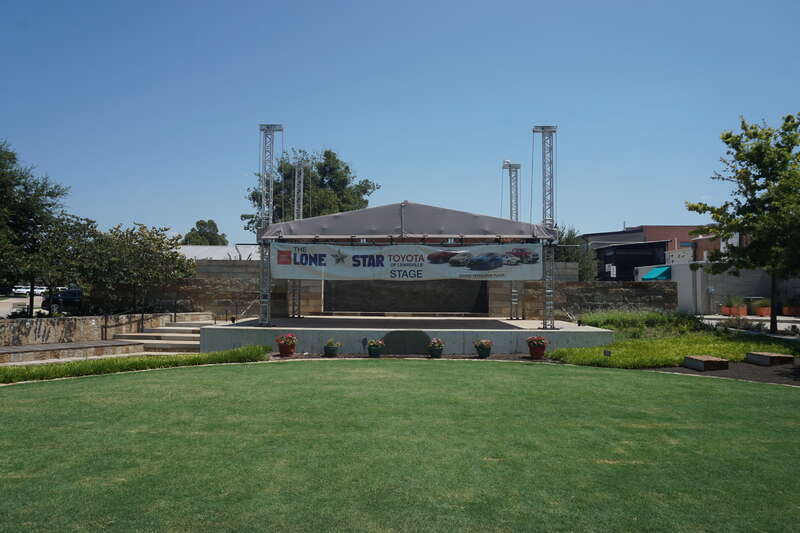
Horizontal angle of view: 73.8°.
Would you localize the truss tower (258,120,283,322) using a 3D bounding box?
[{"bbox_3d":[-4.805,-1.529,19.273,0.780,7.300,0.650,1,-3,0],"label":"truss tower"}]

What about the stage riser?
[{"bbox_3d":[0.202,2.511,18.035,13.486,0.785,1.200,1,-3,0],"label":"stage riser"}]

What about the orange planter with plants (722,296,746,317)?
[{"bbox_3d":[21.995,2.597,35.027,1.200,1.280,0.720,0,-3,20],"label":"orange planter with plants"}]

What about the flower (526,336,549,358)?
[{"bbox_3d":[4.165,2.453,16.150,0.620,0.664,0.580,0,-2,-1],"label":"flower"}]

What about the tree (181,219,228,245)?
[{"bbox_3d":[-27.438,-0.945,74.594,7.200,11.303,7.200,0,-2,-1],"label":"tree"}]

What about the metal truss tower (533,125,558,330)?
[{"bbox_3d":[5.344,-1.433,19.188,0.780,7.300,0.650,1,-3,0],"label":"metal truss tower"}]

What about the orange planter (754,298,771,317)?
[{"bbox_3d":[23.832,2.672,35.024,0.750,1.130,0.650,0,-3,20],"label":"orange planter"}]

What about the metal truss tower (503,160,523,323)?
[{"bbox_3d":[4.920,-1.171,23.152,0.800,6.874,0.750,0,-2,-1],"label":"metal truss tower"}]

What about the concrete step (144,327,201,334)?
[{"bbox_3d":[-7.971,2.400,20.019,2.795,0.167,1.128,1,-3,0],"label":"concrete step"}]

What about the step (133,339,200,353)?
[{"bbox_3d":[-7.635,2.601,17.290,2.050,0.263,0.950,0,-2,-1],"label":"step"}]

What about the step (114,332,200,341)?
[{"bbox_3d":[-8.256,2.516,18.999,3.344,0.162,1.103,1,-3,0],"label":"step"}]

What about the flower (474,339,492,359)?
[{"bbox_3d":[2.640,2.564,16.753,0.585,0.611,0.585,1,-3,0],"label":"flower"}]

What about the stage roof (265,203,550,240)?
[{"bbox_3d":[0.208,-1.392,20.421,9.826,1.233,5.900,0,-2,-1],"label":"stage roof"}]

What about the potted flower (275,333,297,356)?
[{"bbox_3d":[-3.453,2.374,16.114,0.660,0.697,0.600,0,-2,-1],"label":"potted flower"}]

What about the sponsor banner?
[{"bbox_3d":[0.215,-0.122,17.673,9.020,1.218,0.060,0,-2,-1],"label":"sponsor banner"}]

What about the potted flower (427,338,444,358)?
[{"bbox_3d":[1.134,2.547,16.760,0.569,0.617,0.569,1,-3,0],"label":"potted flower"}]

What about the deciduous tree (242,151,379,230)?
[{"bbox_3d":[-6.113,-2.383,37.006,9.600,11.570,9.300,0,-2,-1],"label":"deciduous tree"}]

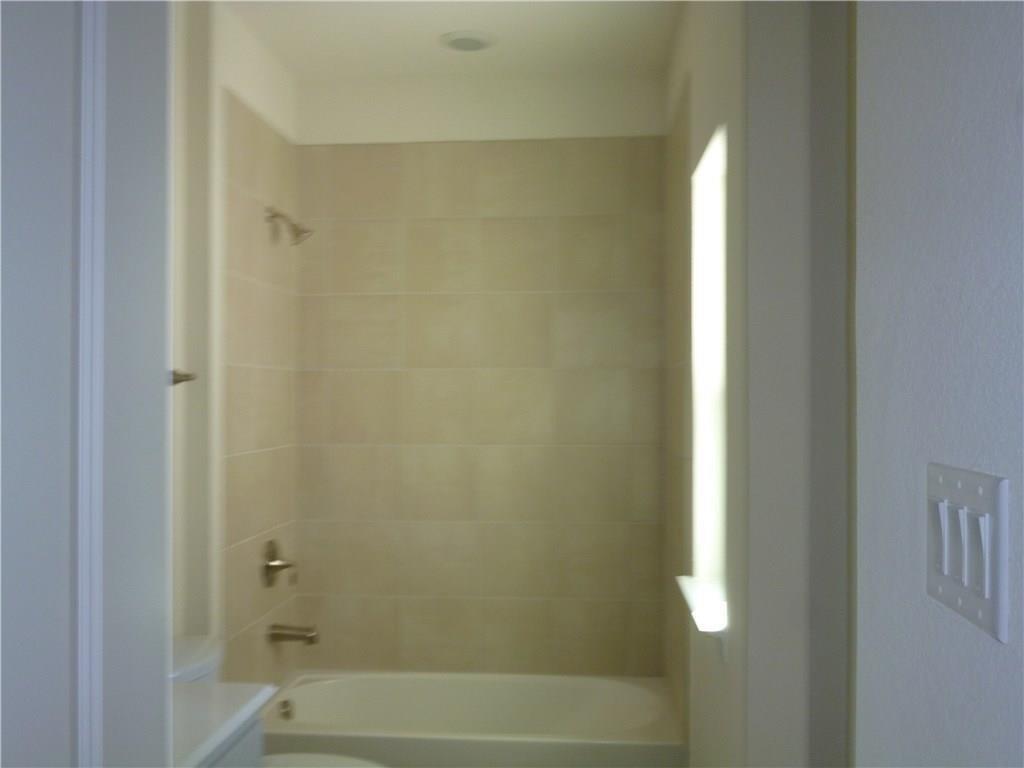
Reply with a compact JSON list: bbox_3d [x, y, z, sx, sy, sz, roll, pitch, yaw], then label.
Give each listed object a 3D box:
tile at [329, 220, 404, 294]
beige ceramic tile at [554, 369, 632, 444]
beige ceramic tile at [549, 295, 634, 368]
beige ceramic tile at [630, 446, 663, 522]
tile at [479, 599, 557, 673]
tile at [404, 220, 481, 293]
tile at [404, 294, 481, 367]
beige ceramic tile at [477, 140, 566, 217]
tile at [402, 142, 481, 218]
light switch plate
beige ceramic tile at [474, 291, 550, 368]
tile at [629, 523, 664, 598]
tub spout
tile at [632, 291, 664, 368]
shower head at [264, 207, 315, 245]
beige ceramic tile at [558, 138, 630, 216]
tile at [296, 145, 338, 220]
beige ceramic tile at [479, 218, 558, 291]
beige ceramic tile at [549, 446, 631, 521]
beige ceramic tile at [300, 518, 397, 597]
[{"bbox_3d":[-0.591,-0.515,3.858,0.309,0.303,0.010,0,-1,5],"label":"tile"},{"bbox_3d":[0.323,0.091,3.777,0.306,0.303,0.010,0,-1,5],"label":"beige ceramic tile"},{"bbox_3d":[0.317,-0.213,3.783,0.313,0.304,0.012,0,0,5],"label":"beige ceramic tile"},{"bbox_3d":[0.537,0.398,3.756,0.131,0.303,0.010,0,-1,5],"label":"beige ceramic tile"},{"bbox_3d":[0.019,1.012,3.798,0.305,0.305,0.012,0,-1,5],"label":"tile"},{"bbox_3d":[-0.281,-0.515,3.828,0.310,0.291,0.010,0,0,5],"label":"tile"},{"bbox_3d":[-0.288,-0.215,3.836,0.305,0.305,0.012,0,-1,5],"label":"tile"},{"bbox_3d":[0.030,-0.825,3.803,0.338,0.305,0.010,0,0,5],"label":"beige ceramic tile"},{"bbox_3d":[-0.286,-0.823,3.838,0.311,0.303,0.010,0,-1,5],"label":"tile"},{"bbox_3d":[0.377,0.134,0.792,0.010,0.123,0.168,0,0,5],"label":"light switch plate"},{"bbox_3d":[0.010,-0.215,3.807,0.305,0.303,0.010,0,-1,5],"label":"beige ceramic tile"},{"bbox_3d":[0.533,0.699,3.752,0.141,0.301,0.010,0,0,5],"label":"tile"},{"bbox_3d":[-0.826,0.939,3.557,0.176,0.072,0.055,0,0,5],"label":"tub spout"},{"bbox_3d":[0.541,-0.215,3.764,0.131,0.303,0.010,0,-1,5],"label":"tile"},{"bbox_3d":[-0.834,-0.589,3.554,0.165,0.138,0.085,0,0,5],"label":"shower head"},{"bbox_3d":[0.323,-0.827,3.787,0.305,0.305,0.012,0,-1,5],"label":"beige ceramic tile"},{"bbox_3d":[-0.799,-0.826,3.874,0.167,0.307,0.010,0,0,5],"label":"tile"},{"bbox_3d":[0.026,-0.518,3.802,0.314,0.293,0.010,0,0,5],"label":"beige ceramic tile"},{"bbox_3d":[0.313,0.398,3.777,0.305,0.305,0.012,0,-1,5],"label":"beige ceramic tile"},{"bbox_3d":[-0.660,0.709,3.846,0.421,0.303,0.010,0,-1,5],"label":"beige ceramic tile"}]

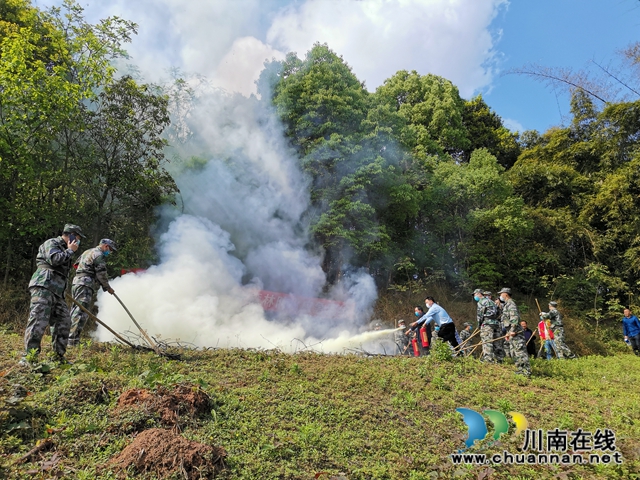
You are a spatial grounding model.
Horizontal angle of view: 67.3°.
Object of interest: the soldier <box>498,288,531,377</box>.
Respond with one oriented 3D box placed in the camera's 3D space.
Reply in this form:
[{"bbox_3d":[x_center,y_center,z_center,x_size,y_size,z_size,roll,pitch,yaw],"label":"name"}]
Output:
[{"bbox_3d":[3.803,1.809,9.400,0.560,1.710,0.500,0,0,18],"label":"soldier"}]

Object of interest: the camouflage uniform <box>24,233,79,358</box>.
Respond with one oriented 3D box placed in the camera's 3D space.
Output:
[{"bbox_3d":[-3.268,0.688,5.850,0.520,1.520,0.550,0,0,-35],"label":"camouflage uniform"}]

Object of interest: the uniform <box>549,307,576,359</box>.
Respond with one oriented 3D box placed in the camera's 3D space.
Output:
[{"bbox_3d":[6.732,2.606,13.400,0.680,1.480,0.560,-3,-6,35],"label":"uniform"}]

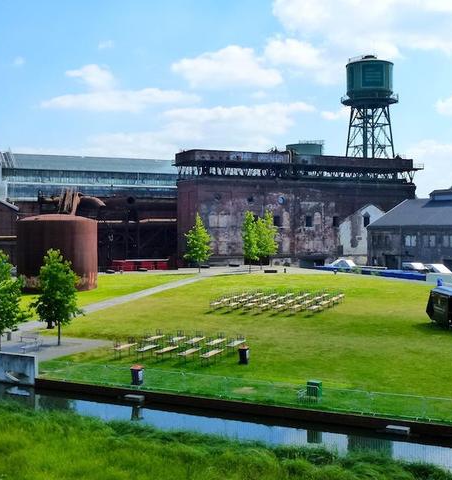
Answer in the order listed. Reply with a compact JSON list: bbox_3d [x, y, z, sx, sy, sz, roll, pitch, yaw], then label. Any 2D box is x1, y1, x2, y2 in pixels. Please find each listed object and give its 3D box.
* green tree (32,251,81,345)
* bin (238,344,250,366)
[{"bbox_3d":[-11.601,3.947,49.500,3.500,6.750,3.500,0,1,0],"label":"green tree"},{"bbox_3d":[1.129,7.005,44.000,0.600,1.100,0.700,0,1,15],"label":"bin"}]

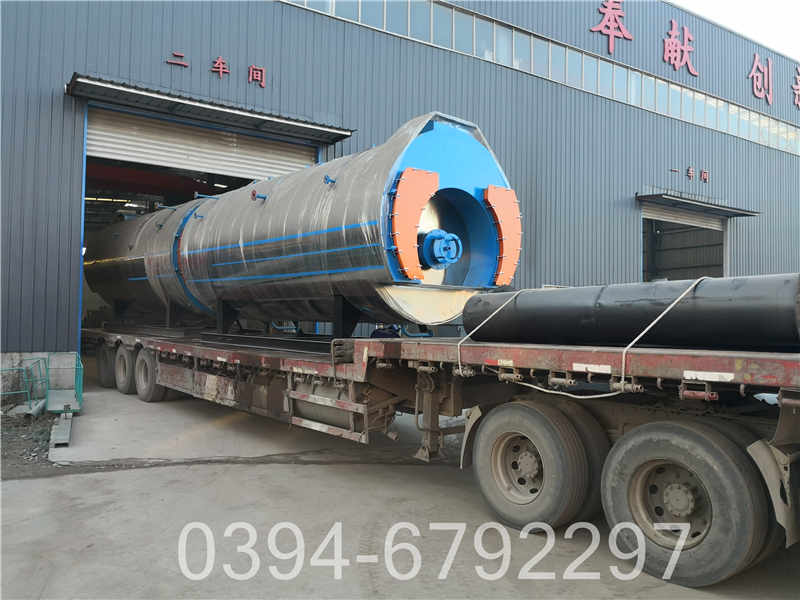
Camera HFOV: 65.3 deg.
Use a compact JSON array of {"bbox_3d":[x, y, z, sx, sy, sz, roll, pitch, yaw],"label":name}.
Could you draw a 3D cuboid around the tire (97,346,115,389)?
[{"bbox_3d":[-6.949,1.579,14.847,0.280,1.060,1.060,3,-3,-41],"label":"tire"}]

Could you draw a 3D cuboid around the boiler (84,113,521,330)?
[{"bbox_3d":[-3.181,-0.876,12.431,2.550,2.890,12.054,3,-2,-41],"label":"boiler"}]

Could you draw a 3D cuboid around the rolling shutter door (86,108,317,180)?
[{"bbox_3d":[-4.711,-3.729,15.678,5.634,1.107,0.100,2,-2,-32],"label":"rolling shutter door"}]

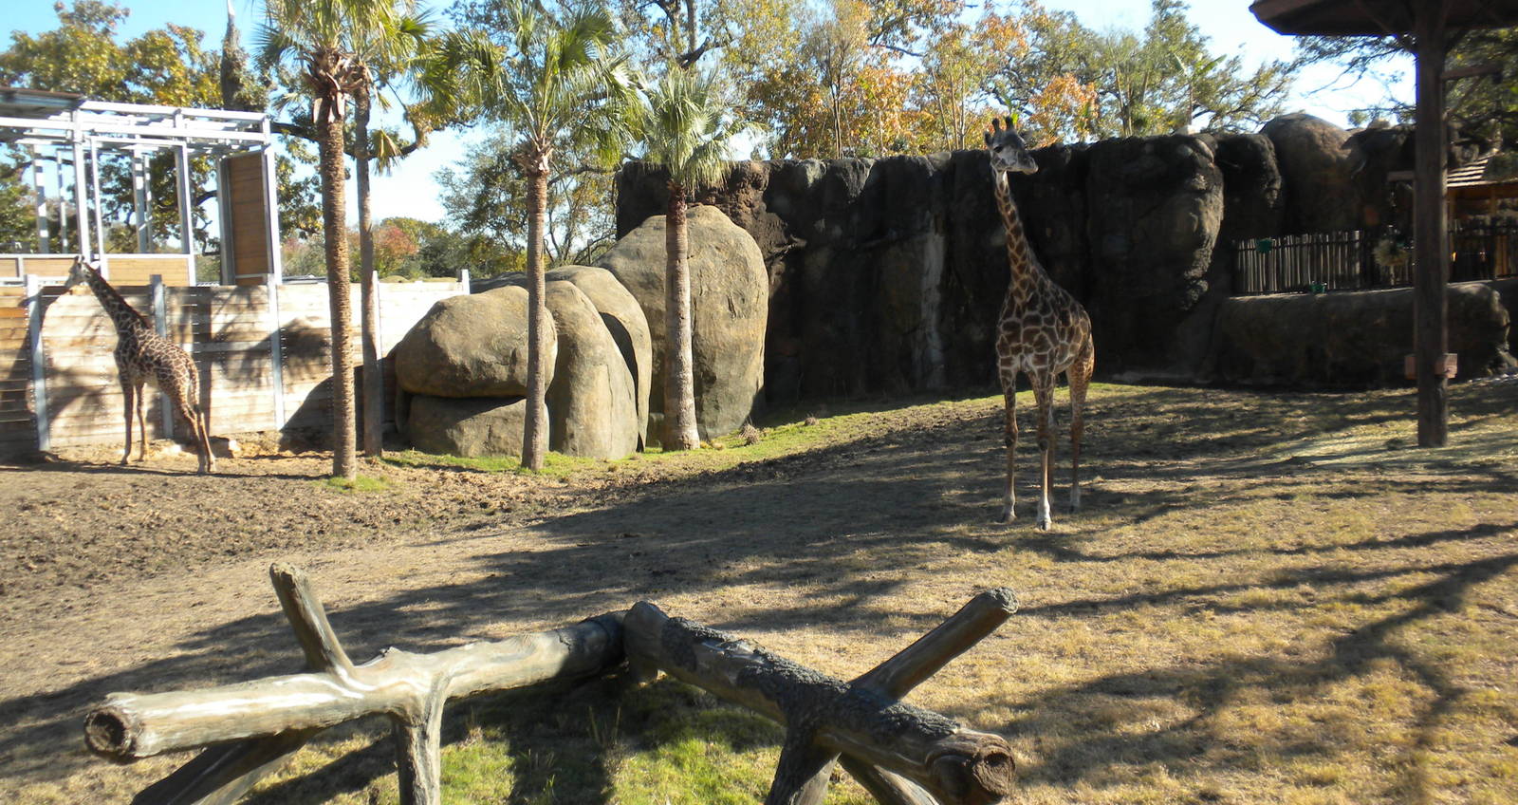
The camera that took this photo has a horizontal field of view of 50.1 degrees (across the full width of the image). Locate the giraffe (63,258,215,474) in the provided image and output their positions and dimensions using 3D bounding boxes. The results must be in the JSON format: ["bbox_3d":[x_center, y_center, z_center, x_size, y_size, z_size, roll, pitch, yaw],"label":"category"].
[{"bbox_3d":[-10.285,-0.666,26.686,2.500,3.400,0.600,-2,4,6],"label":"giraffe"}]

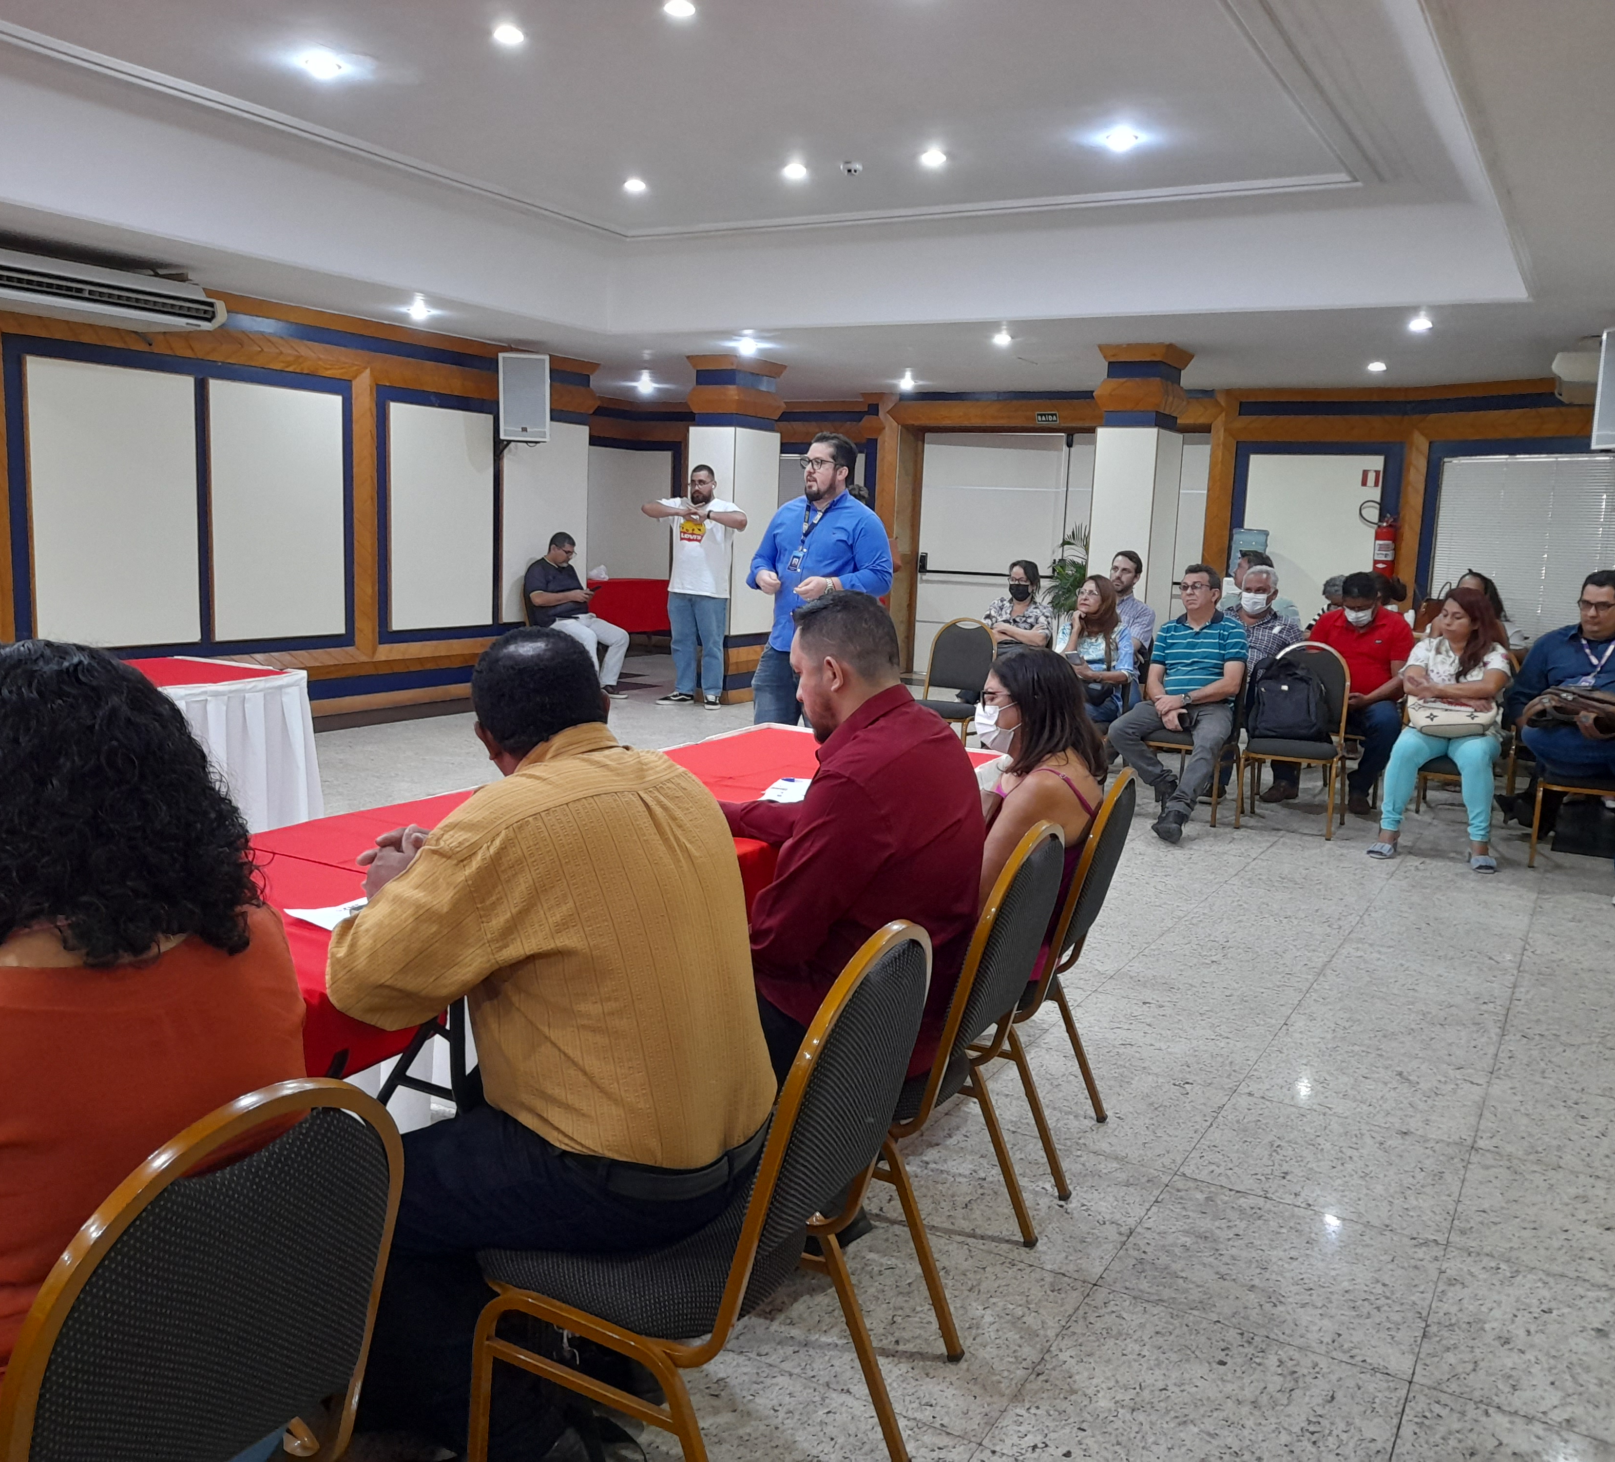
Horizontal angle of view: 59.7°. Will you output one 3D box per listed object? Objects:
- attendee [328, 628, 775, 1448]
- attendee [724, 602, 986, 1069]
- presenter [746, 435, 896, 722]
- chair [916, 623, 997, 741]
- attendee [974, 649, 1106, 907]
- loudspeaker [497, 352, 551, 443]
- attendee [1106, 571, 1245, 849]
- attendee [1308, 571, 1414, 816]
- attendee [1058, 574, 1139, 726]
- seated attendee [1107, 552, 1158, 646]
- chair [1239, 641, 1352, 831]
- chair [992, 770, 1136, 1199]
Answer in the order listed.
[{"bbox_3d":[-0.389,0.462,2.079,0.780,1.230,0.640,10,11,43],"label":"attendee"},{"bbox_3d":[-0.022,0.370,2.739,0.800,1.284,0.580,6,9,24],"label":"attendee"},{"bbox_3d":[0.037,-0.387,6.121,0.620,1.780,0.460,7,10,31],"label":"presenter"},{"bbox_3d":[0.780,-0.168,7.750,0.450,0.903,0.520,7,10,31],"label":"chair"},{"bbox_3d":[0.360,0.359,3.242,0.740,1.155,0.480,6,9,25],"label":"attendee"},{"bbox_3d":[-1.882,-2.217,9.380,0.345,0.585,0.330,2,9,-3],"label":"loudspeaker"},{"bbox_3d":[1.813,-0.173,6.891,0.540,1.251,0.950,7,10,31],"label":"attendee"},{"bbox_3d":[2.960,-0.237,7.670,0.580,1.230,0.860,7,10,29],"label":"attendee"},{"bbox_3d":[1.369,-0.206,7.245,0.500,1.176,0.840,9,11,38],"label":"attendee"},{"bbox_3d":[1.755,-0.410,8.316,0.500,1.285,0.860,8,11,35],"label":"seated attendee"},{"bbox_3d":[2.431,0.023,6.959,0.460,0.905,0.550,7,9,29],"label":"chair"},{"bbox_3d":[0.438,0.503,3.239,0.530,0.906,0.450,6,9,23],"label":"chair"}]

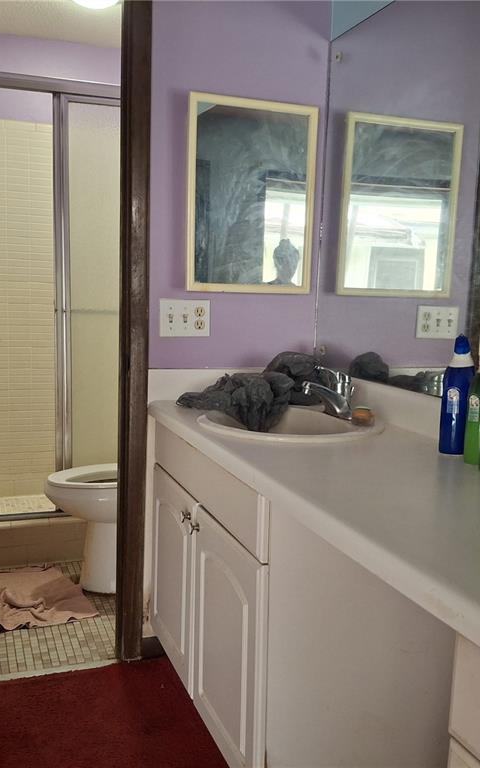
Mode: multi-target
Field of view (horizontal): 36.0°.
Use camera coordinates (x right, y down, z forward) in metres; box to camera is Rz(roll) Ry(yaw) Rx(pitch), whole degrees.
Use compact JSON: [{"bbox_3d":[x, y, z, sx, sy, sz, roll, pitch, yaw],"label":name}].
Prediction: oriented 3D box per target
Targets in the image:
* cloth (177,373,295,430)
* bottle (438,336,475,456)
[{"bbox_3d":[0.004,0.041,2.099,0.287,0.153,0.317,-1,8,-21],"label":"cloth"},{"bbox_3d":[0.486,0.020,1.644,0.059,0.261,0.074,5,8,22],"label":"bottle"}]

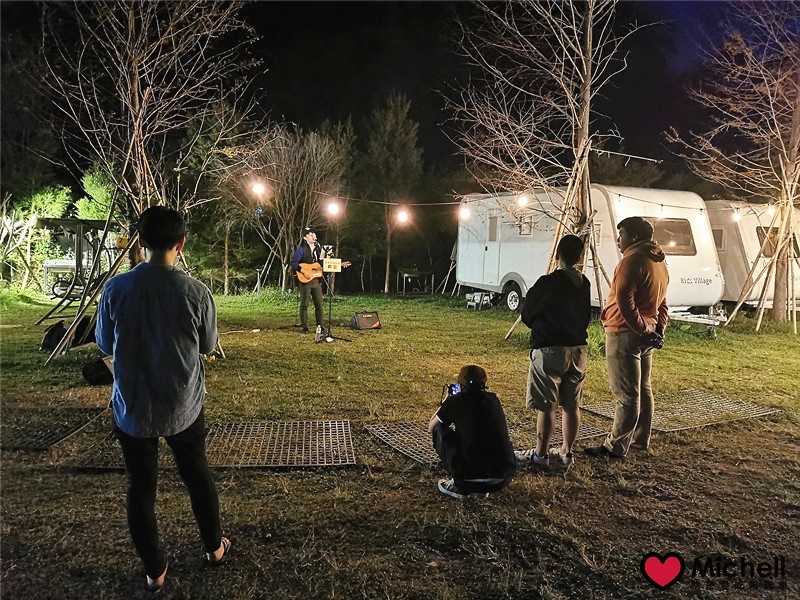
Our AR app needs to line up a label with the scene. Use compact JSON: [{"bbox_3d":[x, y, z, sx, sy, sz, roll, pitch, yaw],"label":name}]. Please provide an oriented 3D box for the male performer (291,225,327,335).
[{"bbox_3d":[-1.473,-0.301,10.103,0.580,1.700,0.450,-1,6,-18],"label":"male performer"}]

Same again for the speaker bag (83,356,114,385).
[{"bbox_3d":[-3.210,0.715,6.710,0.420,0.280,0.340,1,6,0],"label":"speaker bag"}]

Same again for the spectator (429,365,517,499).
[{"bbox_3d":[0.474,0.800,4.078,0.500,0.780,0.580,-1,6,-25],"label":"spectator"}]

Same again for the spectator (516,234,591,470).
[{"bbox_3d":[1.110,0.345,4.484,0.500,1.630,0.360,-2,6,-27],"label":"spectator"}]

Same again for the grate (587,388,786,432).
[{"bbox_3d":[2.684,1.030,5.998,1.538,0.030,0.926,-2,6,-28],"label":"grate"}]

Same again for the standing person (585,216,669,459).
[{"bbox_3d":[1.702,0.275,4.647,0.540,1.760,0.400,-4,8,-42],"label":"standing person"}]

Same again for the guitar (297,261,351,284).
[{"bbox_3d":[-1.215,-0.455,9.785,0.930,0.360,0.110,-12,8,-12],"label":"guitar"}]

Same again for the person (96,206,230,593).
[{"bbox_3d":[-1.089,0.428,2.899,0.600,1.690,0.420,1,6,0],"label":"person"}]

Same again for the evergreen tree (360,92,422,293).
[{"bbox_3d":[-0.241,-2.991,17.691,1.750,5.600,1.700,1,6,0],"label":"evergreen tree"}]

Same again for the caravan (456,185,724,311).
[{"bbox_3d":[3.837,-1.023,13.787,2.350,2.620,5.300,-2,7,-31],"label":"caravan"}]

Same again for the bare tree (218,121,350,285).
[{"bbox_3d":[-3.304,-2.486,17.547,3.650,4.500,3.200,1,6,0],"label":"bare tree"}]

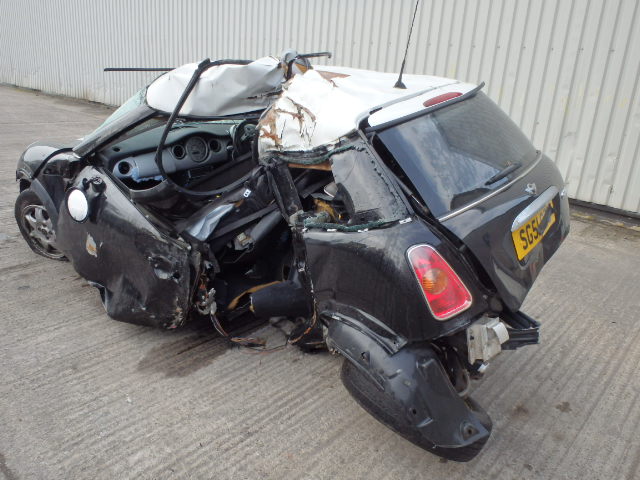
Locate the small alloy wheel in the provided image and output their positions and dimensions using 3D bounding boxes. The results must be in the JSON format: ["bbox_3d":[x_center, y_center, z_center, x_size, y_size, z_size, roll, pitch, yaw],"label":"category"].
[{"bbox_3d":[-1.853,-0.120,3.608,0.590,0.550,0.190,12,27,23],"label":"small alloy wheel"}]

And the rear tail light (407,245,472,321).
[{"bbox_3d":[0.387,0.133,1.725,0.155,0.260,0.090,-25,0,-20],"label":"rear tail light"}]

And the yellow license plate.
[{"bbox_3d":[0.872,-0.051,2.072,0.015,0.111,0.520,-6,14,40],"label":"yellow license plate"}]

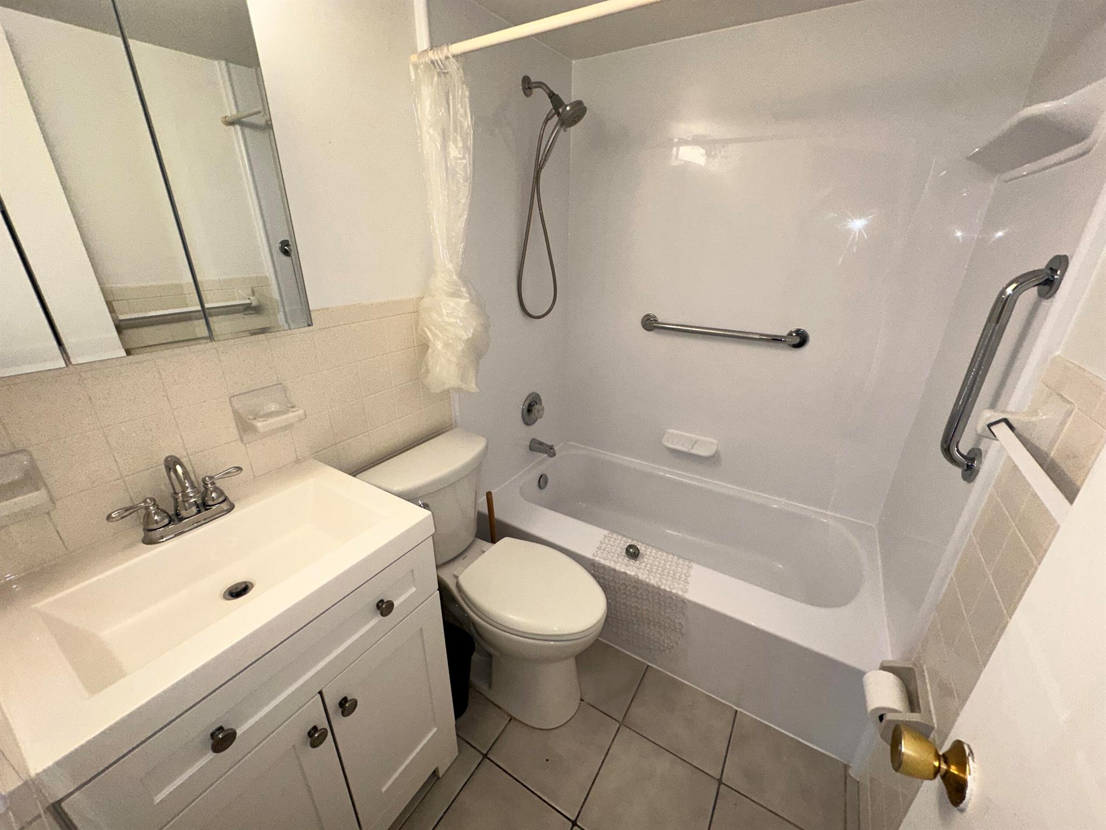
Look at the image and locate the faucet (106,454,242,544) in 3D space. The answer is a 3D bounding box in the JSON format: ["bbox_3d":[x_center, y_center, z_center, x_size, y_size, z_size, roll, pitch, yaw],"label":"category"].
[{"bbox_3d":[-0.749,0.157,0.912,0.130,0.170,0.237,13,26,29],"label":"faucet"}]

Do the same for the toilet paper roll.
[{"bbox_3d":[0.740,0.631,0.997,0.084,0.084,0.102,13,26,29],"label":"toilet paper roll"}]

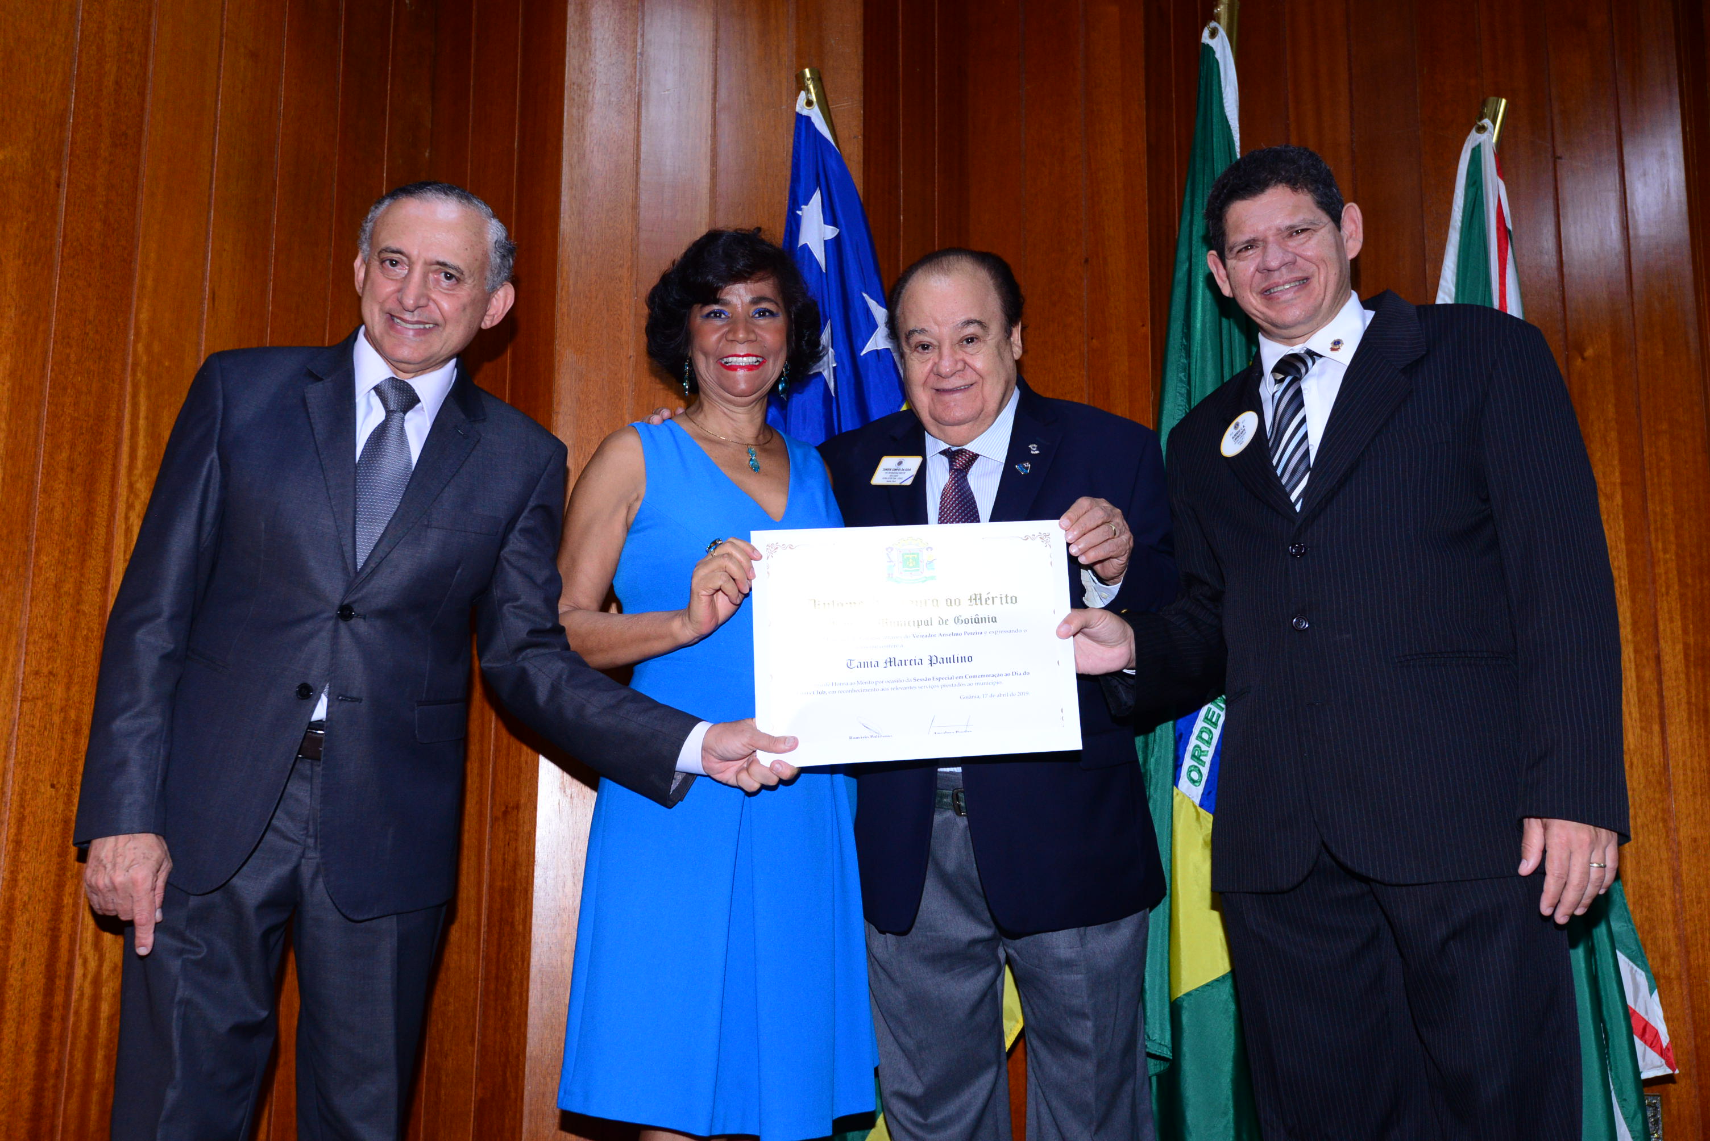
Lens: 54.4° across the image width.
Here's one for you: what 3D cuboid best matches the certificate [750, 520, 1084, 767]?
[{"bbox_3d":[0.074,0.086,2.045,0.398,0.288,0.005,-2,-8,-6],"label":"certificate"}]

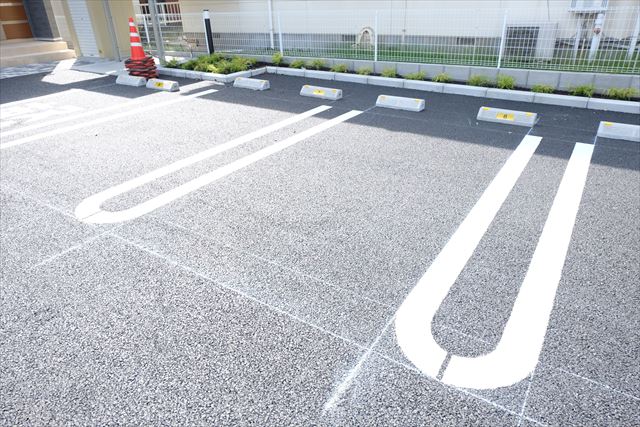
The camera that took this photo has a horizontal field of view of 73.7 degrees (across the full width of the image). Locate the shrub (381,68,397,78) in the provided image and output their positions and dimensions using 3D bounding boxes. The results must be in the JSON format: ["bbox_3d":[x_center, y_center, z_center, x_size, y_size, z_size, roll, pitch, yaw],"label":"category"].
[{"bbox_3d":[1.115,-2.283,6.940,0.260,0.170,0.240,-1,28,1],"label":"shrub"}]

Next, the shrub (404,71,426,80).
[{"bbox_3d":[1.488,-2.161,6.700,0.350,0.160,0.280,16,32,30],"label":"shrub"}]

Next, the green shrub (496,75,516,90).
[{"bbox_3d":[2.602,-1.826,5.953,0.260,0.210,0.250,16,32,30],"label":"green shrub"}]

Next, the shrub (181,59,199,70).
[{"bbox_3d":[-2.429,-2.767,7.979,0.330,0.220,0.320,16,32,30],"label":"shrub"}]

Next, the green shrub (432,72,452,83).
[{"bbox_3d":[1.845,-2.052,6.465,0.280,0.170,0.250,16,32,30],"label":"green shrub"}]

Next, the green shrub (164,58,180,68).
[{"bbox_3d":[-2.869,-2.911,8.297,0.290,0.200,0.280,16,32,30],"label":"green shrub"}]

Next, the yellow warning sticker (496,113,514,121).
[{"bbox_3d":[2.056,-1.071,4.729,0.174,0.068,0.005,16,0,30],"label":"yellow warning sticker"}]

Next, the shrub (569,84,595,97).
[{"bbox_3d":[3.358,-1.578,5.482,0.300,0.175,0.270,16,32,30],"label":"shrub"}]

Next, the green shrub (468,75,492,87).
[{"bbox_3d":[2.310,-1.913,6.165,0.310,0.180,0.270,16,32,30],"label":"green shrub"}]

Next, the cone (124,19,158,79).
[{"bbox_3d":[-3.289,-2.977,7.678,0.400,1.010,0.400,16,32,30],"label":"cone"}]

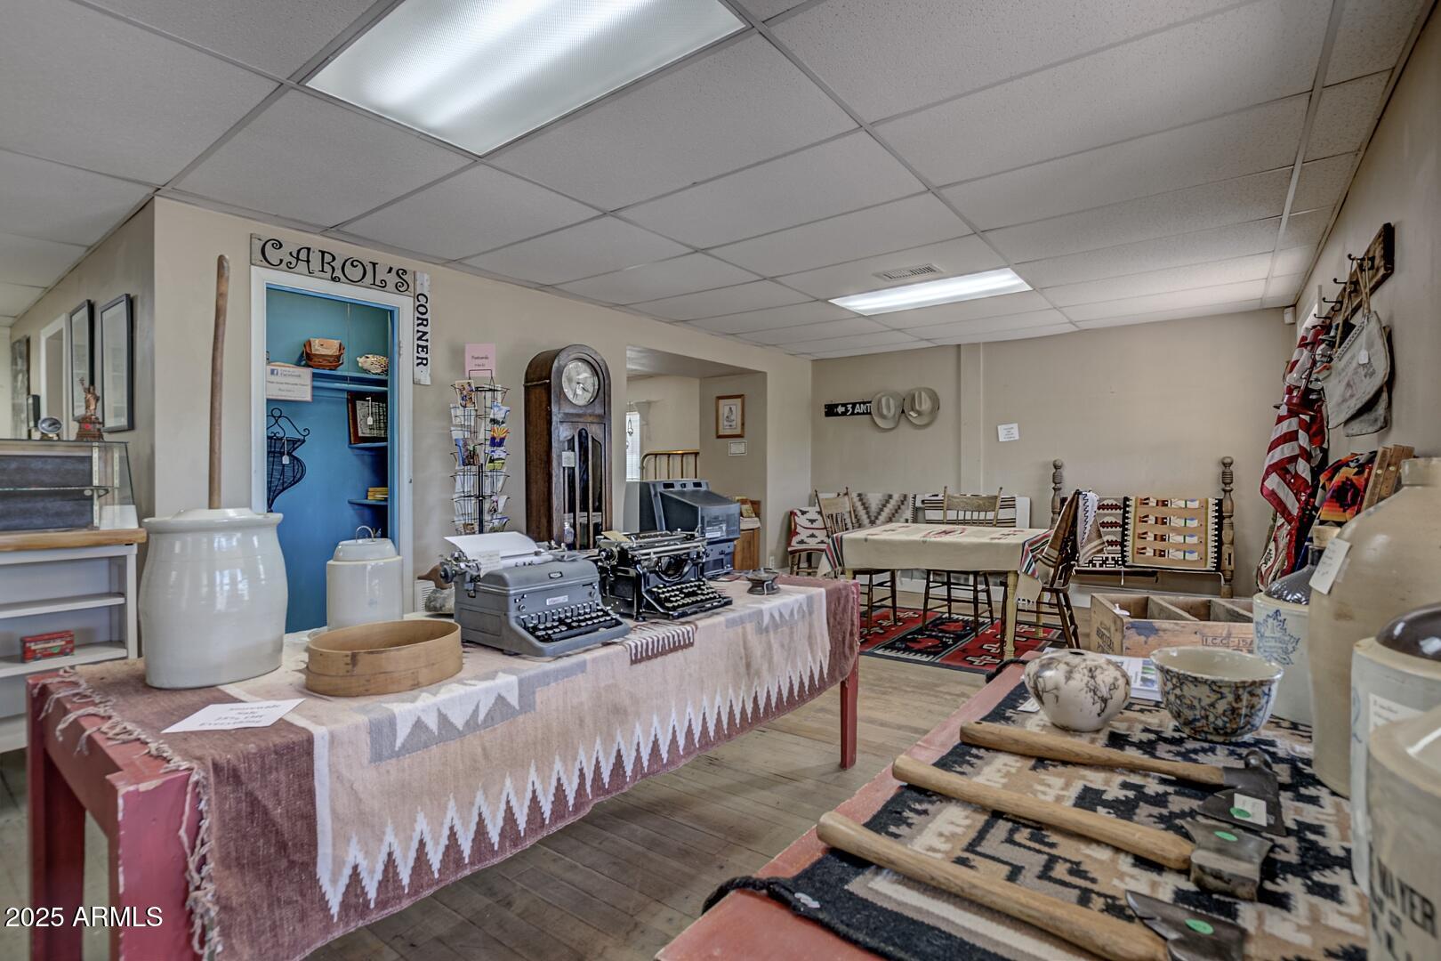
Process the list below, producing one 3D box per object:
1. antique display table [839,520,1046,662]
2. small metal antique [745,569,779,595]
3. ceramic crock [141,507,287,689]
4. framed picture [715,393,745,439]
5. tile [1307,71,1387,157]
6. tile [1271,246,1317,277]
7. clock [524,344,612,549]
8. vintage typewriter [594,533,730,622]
[{"bbox_3d":[1.595,0.737,4.255,1.180,0.750,0.890,0,0,38],"label":"antique display table"},{"bbox_3d":[0.160,0.373,2.249,0.120,0.076,0.115,-1,2,-30],"label":"small metal antique"},{"bbox_3d":[-1.115,0.243,1.333,0.249,0.360,0.249,-1,1,-40],"label":"ceramic crock"},{"bbox_3d":[0.097,-0.660,6.180,0.340,0.445,0.025,0,0,35],"label":"framed picture"},{"bbox_3d":[2.089,-1.211,2.016,0.165,0.016,0.610,0,1,40],"label":"tile"},{"bbox_3d":[3.420,-1.303,3.590,0.190,0.020,0.620,0,0,39],"label":"tile"},{"bbox_3d":[-0.950,0.143,3.769,0.290,1.935,0.445,1,1,40],"label":"clock"},{"bbox_3d":[-0.168,0.287,1.943,0.345,0.255,0.400,0,0,40],"label":"vintage typewriter"}]

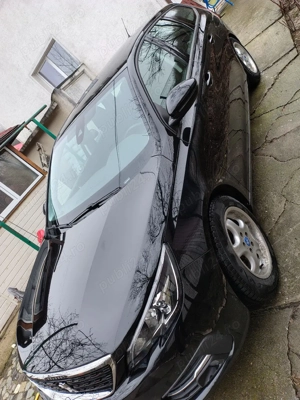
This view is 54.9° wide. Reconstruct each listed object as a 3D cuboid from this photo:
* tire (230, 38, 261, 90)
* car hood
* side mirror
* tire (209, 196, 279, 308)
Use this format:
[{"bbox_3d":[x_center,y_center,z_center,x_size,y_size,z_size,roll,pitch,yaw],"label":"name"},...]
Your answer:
[{"bbox_3d":[1.064,-1.627,3.454,0.210,0.632,0.632,-32,30,41],"label":"tire"},{"bbox_3d":[-0.437,0.453,1.873,1.480,0.300,1.100,-32,30,41],"label":"car hood"},{"bbox_3d":[0.186,-0.614,1.760,0.230,0.150,0.170,-32,30,41],"label":"side mirror"},{"bbox_3d":[0.514,0.280,1.733,0.210,0.632,0.632,-35,28,37],"label":"tire"}]

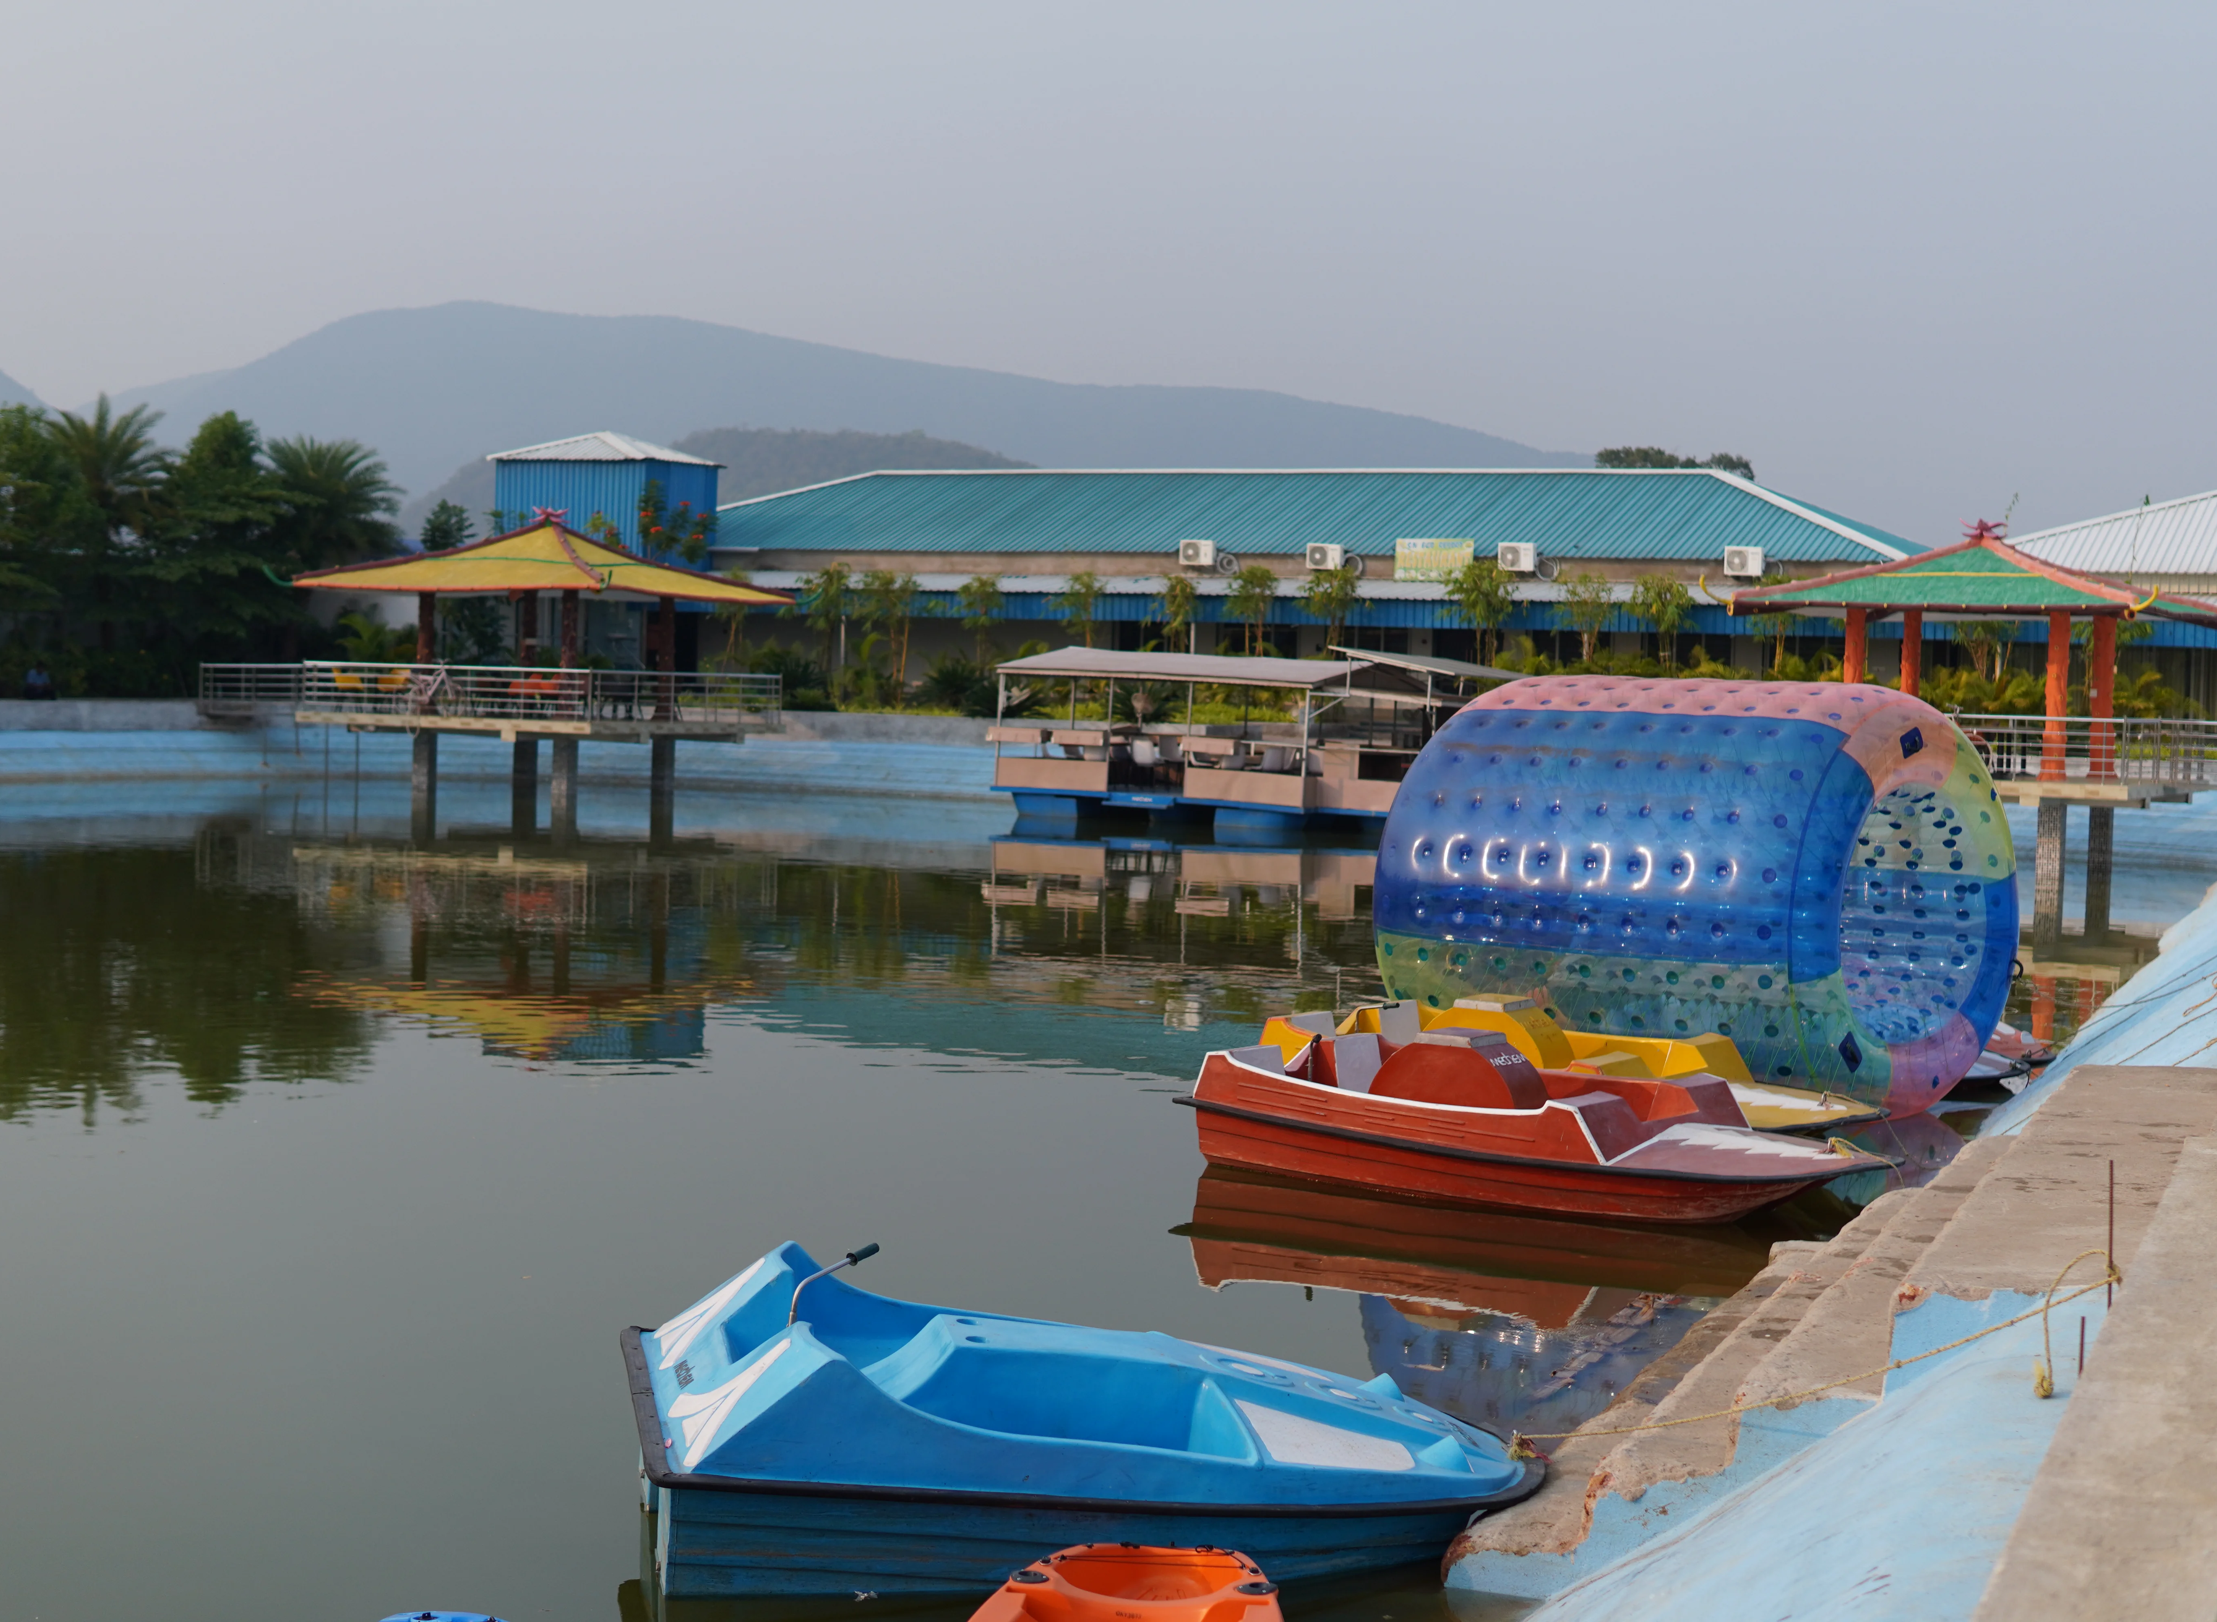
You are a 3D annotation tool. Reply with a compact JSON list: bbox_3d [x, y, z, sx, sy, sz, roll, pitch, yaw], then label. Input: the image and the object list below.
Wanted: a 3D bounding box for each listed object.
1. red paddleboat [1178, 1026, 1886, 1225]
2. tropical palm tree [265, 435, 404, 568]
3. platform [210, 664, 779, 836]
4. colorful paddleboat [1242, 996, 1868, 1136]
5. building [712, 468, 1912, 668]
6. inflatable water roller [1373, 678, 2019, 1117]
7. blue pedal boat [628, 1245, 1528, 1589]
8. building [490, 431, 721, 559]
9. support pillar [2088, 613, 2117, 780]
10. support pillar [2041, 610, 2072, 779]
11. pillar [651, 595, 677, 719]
[{"bbox_3d":[2.200,1.442,14.664,3.337,0.834,1.621,3,3,34],"label":"red paddleboat"},{"bbox_3d":[-17.587,-5.475,68.706,3.525,6.002,3.525,2,2,0],"label":"tropical palm tree"},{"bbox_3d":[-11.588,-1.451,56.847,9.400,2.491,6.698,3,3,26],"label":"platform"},{"bbox_3d":[2.598,1.382,16.329,3.337,0.834,1.621,3,3,34],"label":"colorful paddleboat"},{"bbox_3d":[3.416,-4.928,71.290,31.725,5.946,13.630,3,3,26],"label":"building"},{"bbox_3d":[3.512,0.474,18.245,3.149,2.491,2.491,4,3,41],"label":"inflatable water roller"},{"bbox_3d":[-0.078,1.654,8.680,2.538,0.787,1.668,2,2,-3],"label":"blue pedal boat"},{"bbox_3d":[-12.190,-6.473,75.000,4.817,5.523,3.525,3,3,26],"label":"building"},{"bbox_3d":[14.580,-1.665,44.601,0.341,2.468,0.341,3,3,26],"label":"support pillar"},{"bbox_3d":[13.249,-1.599,42.488,0.341,2.378,0.341,3,3,26],"label":"support pillar"},{"bbox_3d":[-8.188,-2.844,56.340,0.341,2.271,0.341,3,3,26],"label":"pillar"}]

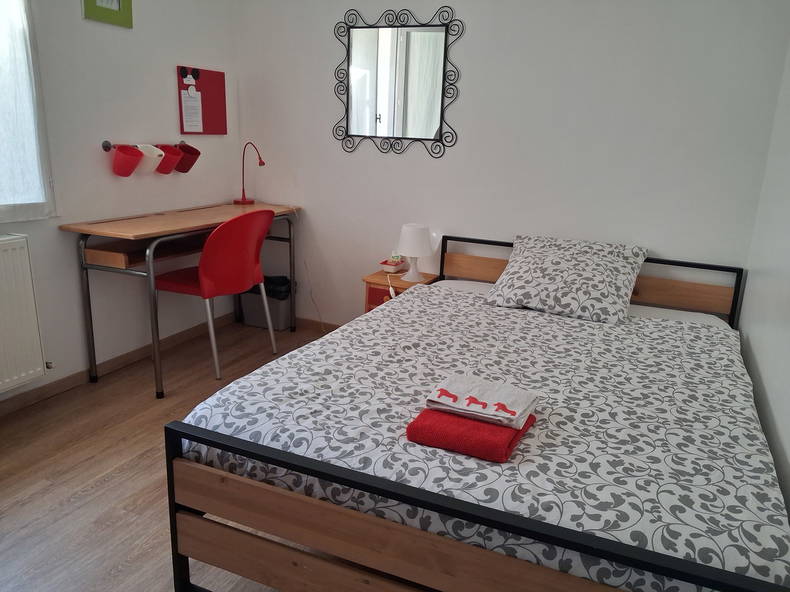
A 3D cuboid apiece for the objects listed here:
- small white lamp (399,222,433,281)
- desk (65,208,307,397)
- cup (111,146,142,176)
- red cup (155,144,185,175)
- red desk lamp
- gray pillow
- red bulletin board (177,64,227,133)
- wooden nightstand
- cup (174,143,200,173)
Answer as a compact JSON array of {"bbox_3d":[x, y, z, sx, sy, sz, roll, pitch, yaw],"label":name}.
[{"bbox_3d":[0.106,-0.227,3.271,0.186,0.290,0.186,2,15,-1],"label":"small white lamp"},{"bbox_3d":[-1.016,-0.048,3.288,0.433,0.763,1.323,9,16,22],"label":"desk"},{"bbox_3d":[-1.279,-0.637,2.930,0.125,0.118,0.125,37,24,11],"label":"cup"},{"bbox_3d":[-1.174,-0.697,3.170,0.125,0.118,0.125,37,24,11],"label":"red cup"},{"bbox_3d":[-0.877,-0.742,3.716,0.222,0.368,0.115,11,17,28],"label":"red desk lamp"},{"bbox_3d":[0.788,-0.090,2.848,0.640,0.150,0.520,9,43,22],"label":"gray pillow"},{"bbox_3d":[-1.065,-1.075,3.428,0.015,0.345,0.387,9,16,22],"label":"red bulletin board"},{"bbox_3d":[0.029,0.121,3.413,0.316,0.461,0.330,9,16,22],"label":"wooden nightstand"},{"bbox_3d":[-1.121,-0.728,3.291,0.125,0.118,0.125,37,24,11],"label":"cup"}]

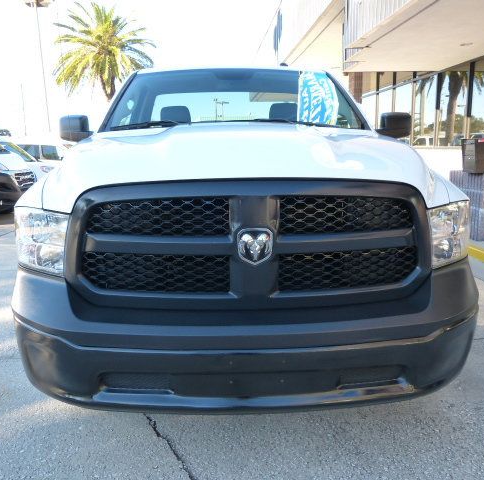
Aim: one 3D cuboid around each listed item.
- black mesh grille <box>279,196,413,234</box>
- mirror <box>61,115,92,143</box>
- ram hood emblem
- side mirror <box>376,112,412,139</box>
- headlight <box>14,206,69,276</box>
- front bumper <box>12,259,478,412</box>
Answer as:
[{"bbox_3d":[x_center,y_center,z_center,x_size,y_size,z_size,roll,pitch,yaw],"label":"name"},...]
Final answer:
[{"bbox_3d":[0.373,-0.086,1.666,0.520,0.140,0.100,-1,11,-2],"label":"black mesh grille"},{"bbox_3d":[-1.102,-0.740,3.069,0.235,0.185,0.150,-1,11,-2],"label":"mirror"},{"bbox_3d":[0.049,0.023,1.617,0.120,0.128,0.030,-1,11,-2],"label":"ram hood emblem"},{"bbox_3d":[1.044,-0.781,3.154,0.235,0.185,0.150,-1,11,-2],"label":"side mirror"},{"bbox_3d":[-0.818,-0.003,1.858,0.320,0.265,0.300,-1,11,-2],"label":"headlight"},{"bbox_3d":[0.037,0.373,1.877,1.980,0.520,0.490,-1,11,-2],"label":"front bumper"}]

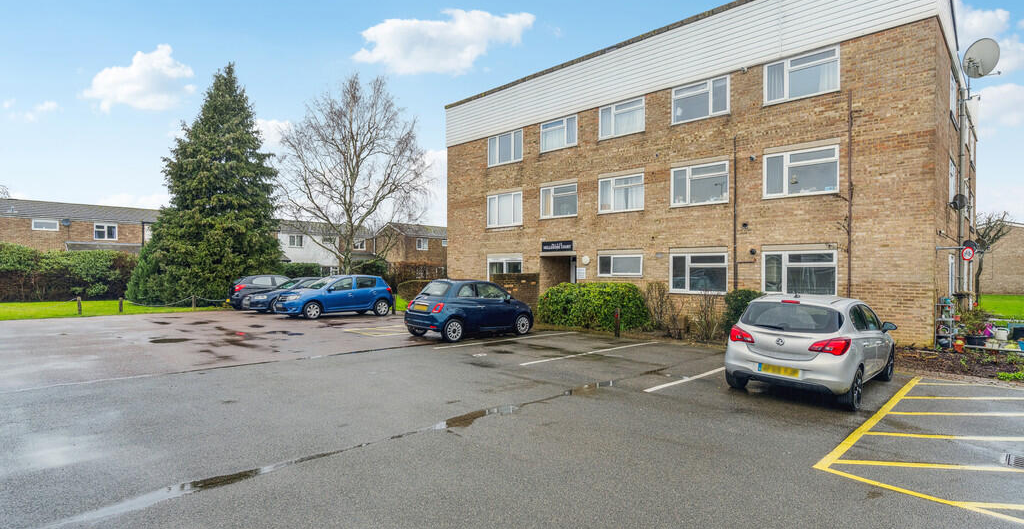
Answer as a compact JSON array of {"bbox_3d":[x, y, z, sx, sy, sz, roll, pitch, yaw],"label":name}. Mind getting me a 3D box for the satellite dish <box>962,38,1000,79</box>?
[{"bbox_3d":[14.260,-6.206,15.500,0.600,1.150,1.080,0,0,-8],"label":"satellite dish"}]

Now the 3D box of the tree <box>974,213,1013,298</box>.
[{"bbox_3d":[23.200,-0.300,25.000,2.500,4.500,2.500,0,0,45],"label":"tree"}]

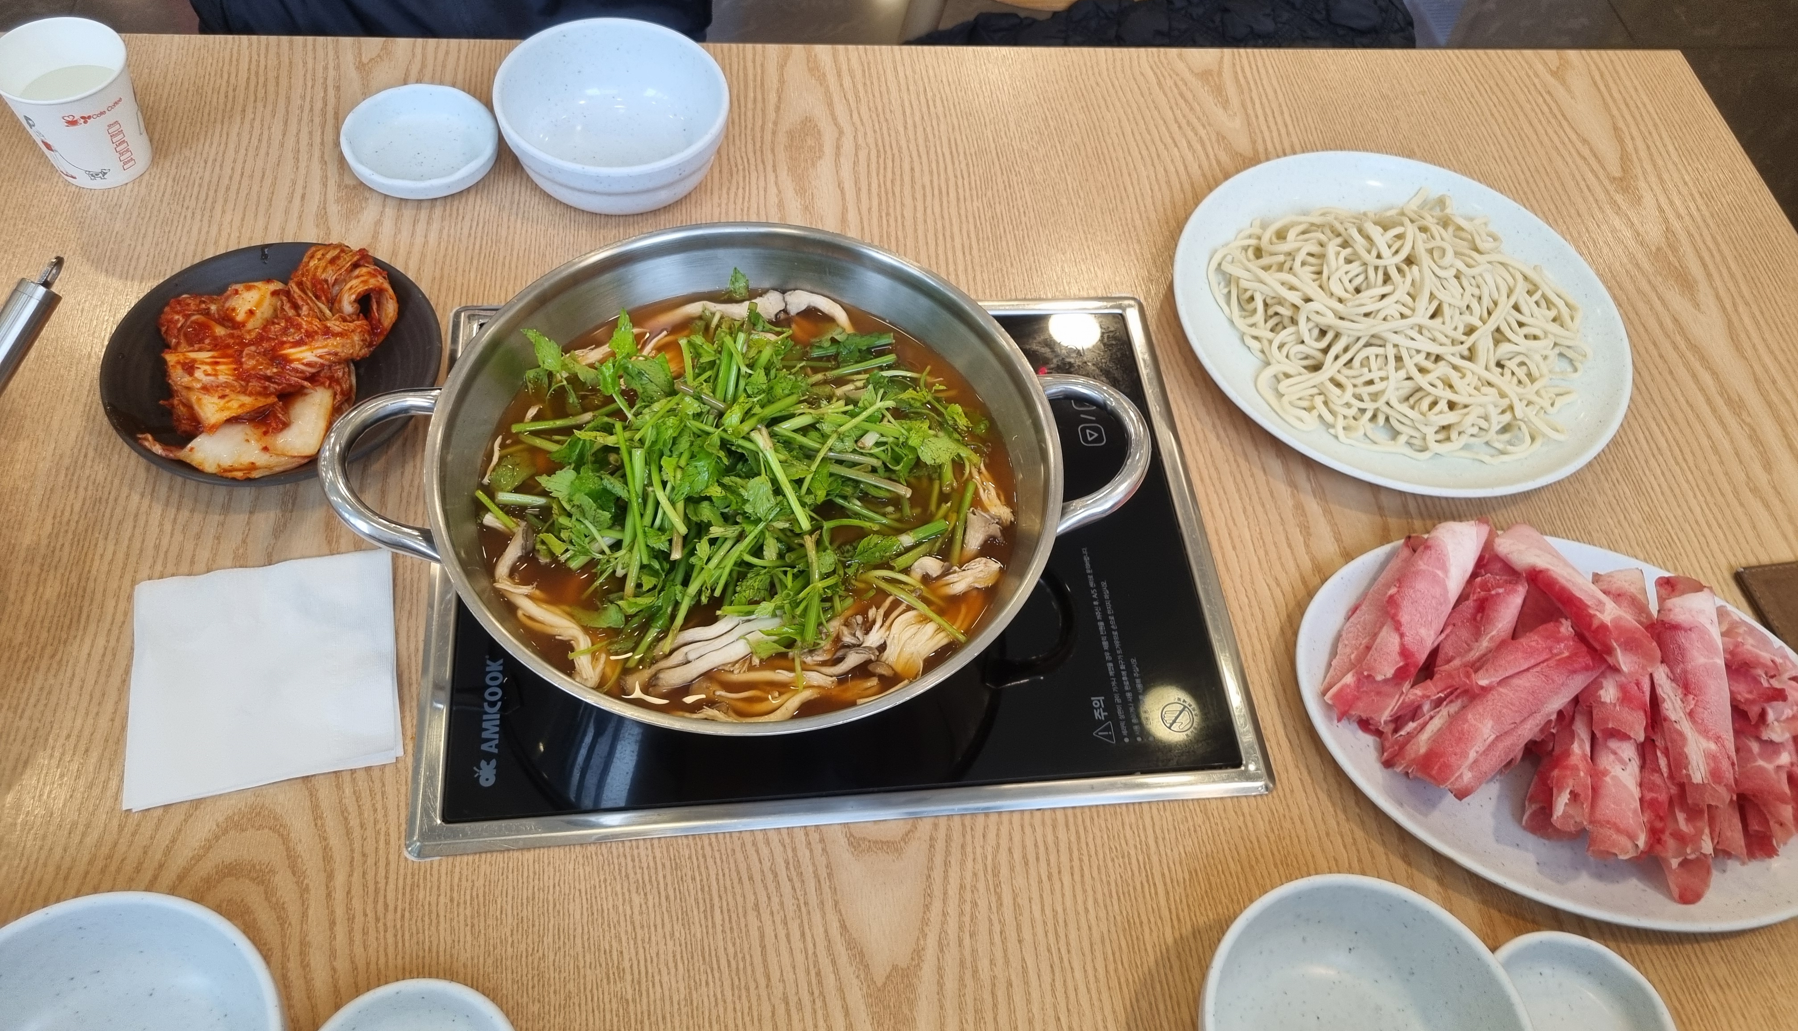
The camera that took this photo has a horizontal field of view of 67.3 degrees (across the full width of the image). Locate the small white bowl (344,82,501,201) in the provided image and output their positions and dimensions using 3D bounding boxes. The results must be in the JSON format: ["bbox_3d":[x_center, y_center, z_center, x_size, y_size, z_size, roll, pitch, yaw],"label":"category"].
[{"bbox_3d":[-0.293,-0.226,0.833,0.092,0.024,0.092,-2,57,-9],"label":"small white bowl"}]

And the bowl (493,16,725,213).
[{"bbox_3d":[-0.174,-0.238,0.836,0.139,0.059,0.139,-2,57,-9],"label":"bowl"}]

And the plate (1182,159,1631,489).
[{"bbox_3d":[0.310,-0.122,0.843,0.292,0.029,0.278,-18,61,-18],"label":"plate"}]

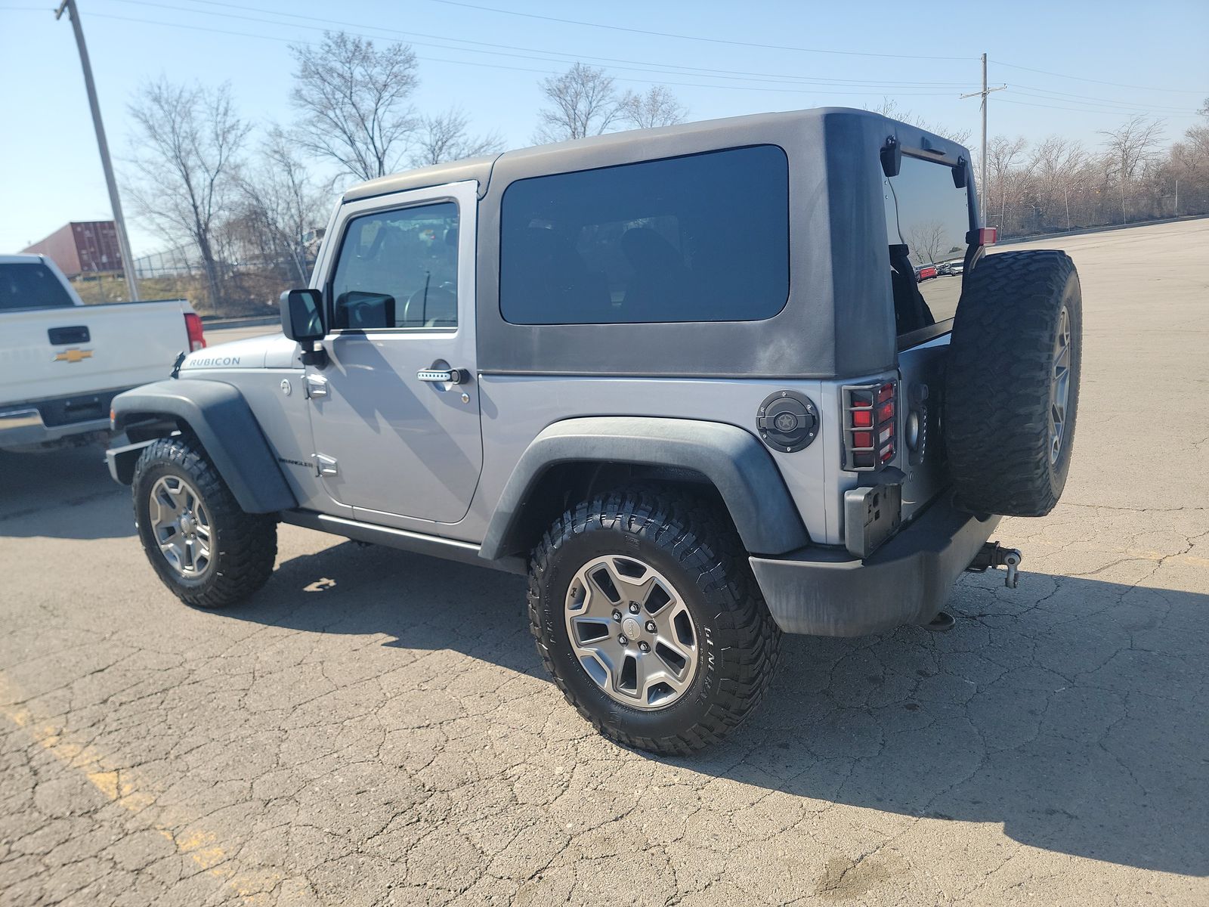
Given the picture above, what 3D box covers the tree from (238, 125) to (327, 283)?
[{"bbox_3d":[-13.310,-9.997,35.000,4.100,7.300,4.000,-8,13,-19],"label":"tree"}]

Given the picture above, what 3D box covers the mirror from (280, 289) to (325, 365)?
[{"bbox_3d":[-1.069,-0.446,2.968,0.100,0.255,0.175,3,15,26],"label":"mirror"}]

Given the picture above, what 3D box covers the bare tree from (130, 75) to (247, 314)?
[{"bbox_3d":[-14.794,-9.127,30.148,4.010,7.670,3.610,-10,14,-23],"label":"bare tree"}]

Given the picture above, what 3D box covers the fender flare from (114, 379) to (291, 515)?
[{"bbox_3d":[-1.734,-0.070,3.661,1.140,0.505,0.286,5,15,35],"label":"fender flare"}]

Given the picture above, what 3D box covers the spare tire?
[{"bbox_3d":[1.254,-0.207,2.545,0.262,0.800,0.800,6,16,35],"label":"spare tire"}]

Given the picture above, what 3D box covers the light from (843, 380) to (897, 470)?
[{"bbox_3d":[0.642,-0.072,2.034,0.093,0.207,0.135,5,15,35],"label":"light"}]

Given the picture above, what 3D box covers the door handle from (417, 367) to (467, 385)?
[{"bbox_3d":[-0.533,-0.252,2.729,0.190,0.057,0.062,5,15,35],"label":"door handle"}]

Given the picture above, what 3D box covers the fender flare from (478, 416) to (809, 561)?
[{"bbox_3d":[0.050,0.128,2.357,1.045,0.458,0.161,5,15,35],"label":"fender flare"}]

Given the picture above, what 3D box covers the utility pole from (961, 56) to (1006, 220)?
[{"bbox_3d":[20.334,-16.293,44.948,0.400,9.470,2.650,-13,16,-35],"label":"utility pole"}]

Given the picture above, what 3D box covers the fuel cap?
[{"bbox_3d":[0.452,-0.079,2.091,0.165,0.162,0.037,5,15,35],"label":"fuel cap"}]

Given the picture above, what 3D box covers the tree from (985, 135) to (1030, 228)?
[{"bbox_3d":[23.732,-15.681,49.384,2.560,5.540,2.300,2,14,25],"label":"tree"}]

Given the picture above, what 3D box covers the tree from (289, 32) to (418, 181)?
[{"bbox_3d":[-9.270,-10.832,31.948,4.610,9.470,4.150,-7,13,-14],"label":"tree"}]

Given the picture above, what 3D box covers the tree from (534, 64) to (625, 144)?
[{"bbox_3d":[-0.877,-12.619,37.970,4.020,9.280,3.620,-4,13,0],"label":"tree"}]

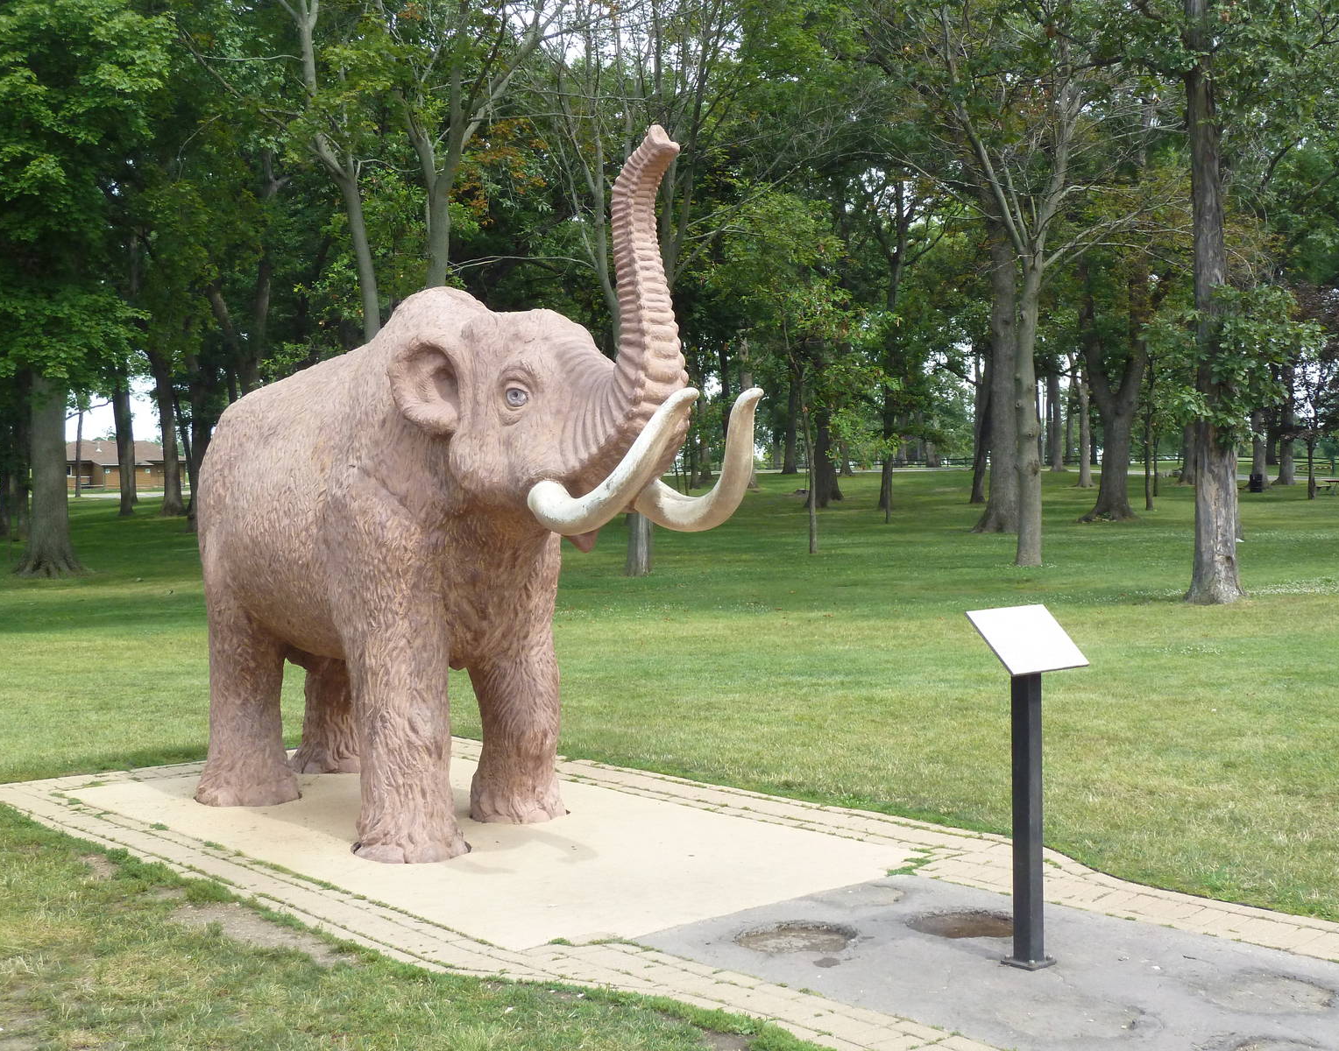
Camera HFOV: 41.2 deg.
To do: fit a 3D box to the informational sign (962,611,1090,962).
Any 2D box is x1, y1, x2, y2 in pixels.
[{"bbox_3d":[1.234,0.888,6.074,0.418,1.203,0.210,-2,2,-41],"label":"informational sign"}]

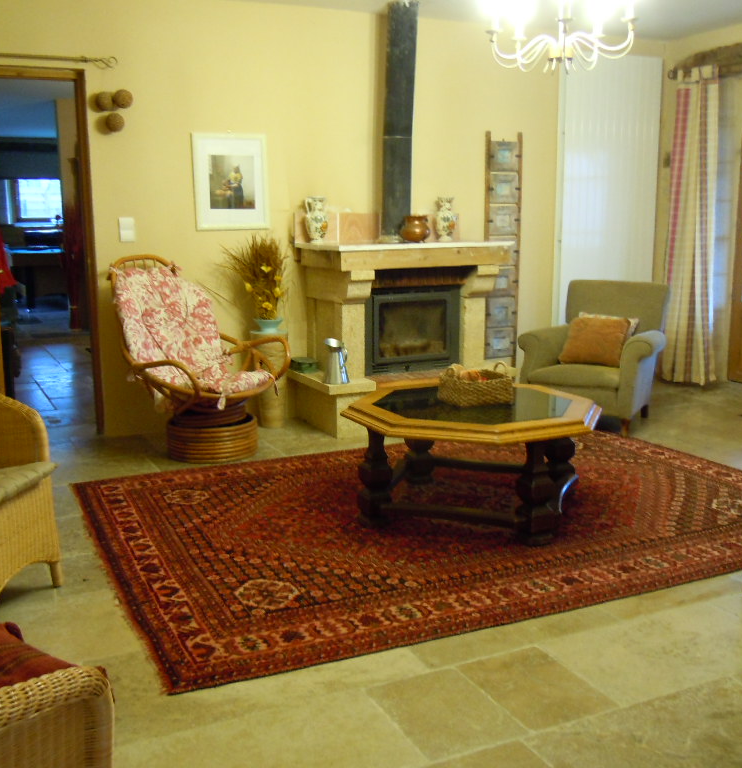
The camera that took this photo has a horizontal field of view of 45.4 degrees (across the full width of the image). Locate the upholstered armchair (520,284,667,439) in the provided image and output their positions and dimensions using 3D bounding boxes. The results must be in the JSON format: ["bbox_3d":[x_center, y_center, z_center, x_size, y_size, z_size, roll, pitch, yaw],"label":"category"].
[{"bbox_3d":[1.470,-0.200,5.688,0.805,0.880,0.770,6,11,34],"label":"upholstered armchair"}]

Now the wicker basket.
[{"bbox_3d":[0.453,-0.001,3.850,0.270,0.167,0.236,-5,10,-24],"label":"wicker basket"}]

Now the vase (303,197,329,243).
[{"bbox_3d":[-0.338,-1.026,5.536,0.147,0.296,0.130,-6,12,-26],"label":"vase"}]

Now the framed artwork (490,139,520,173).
[{"bbox_3d":[0.954,-1.620,6.340,0.236,0.215,0.030,-5,10,-24],"label":"framed artwork"}]

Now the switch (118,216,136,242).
[{"bbox_3d":[-1.432,-0.904,5.208,0.091,0.144,0.015,-6,12,-26],"label":"switch"}]

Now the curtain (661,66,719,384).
[{"bbox_3d":[2.400,-1.169,6.666,0.115,2.311,0.517,-5,10,-24],"label":"curtain"}]

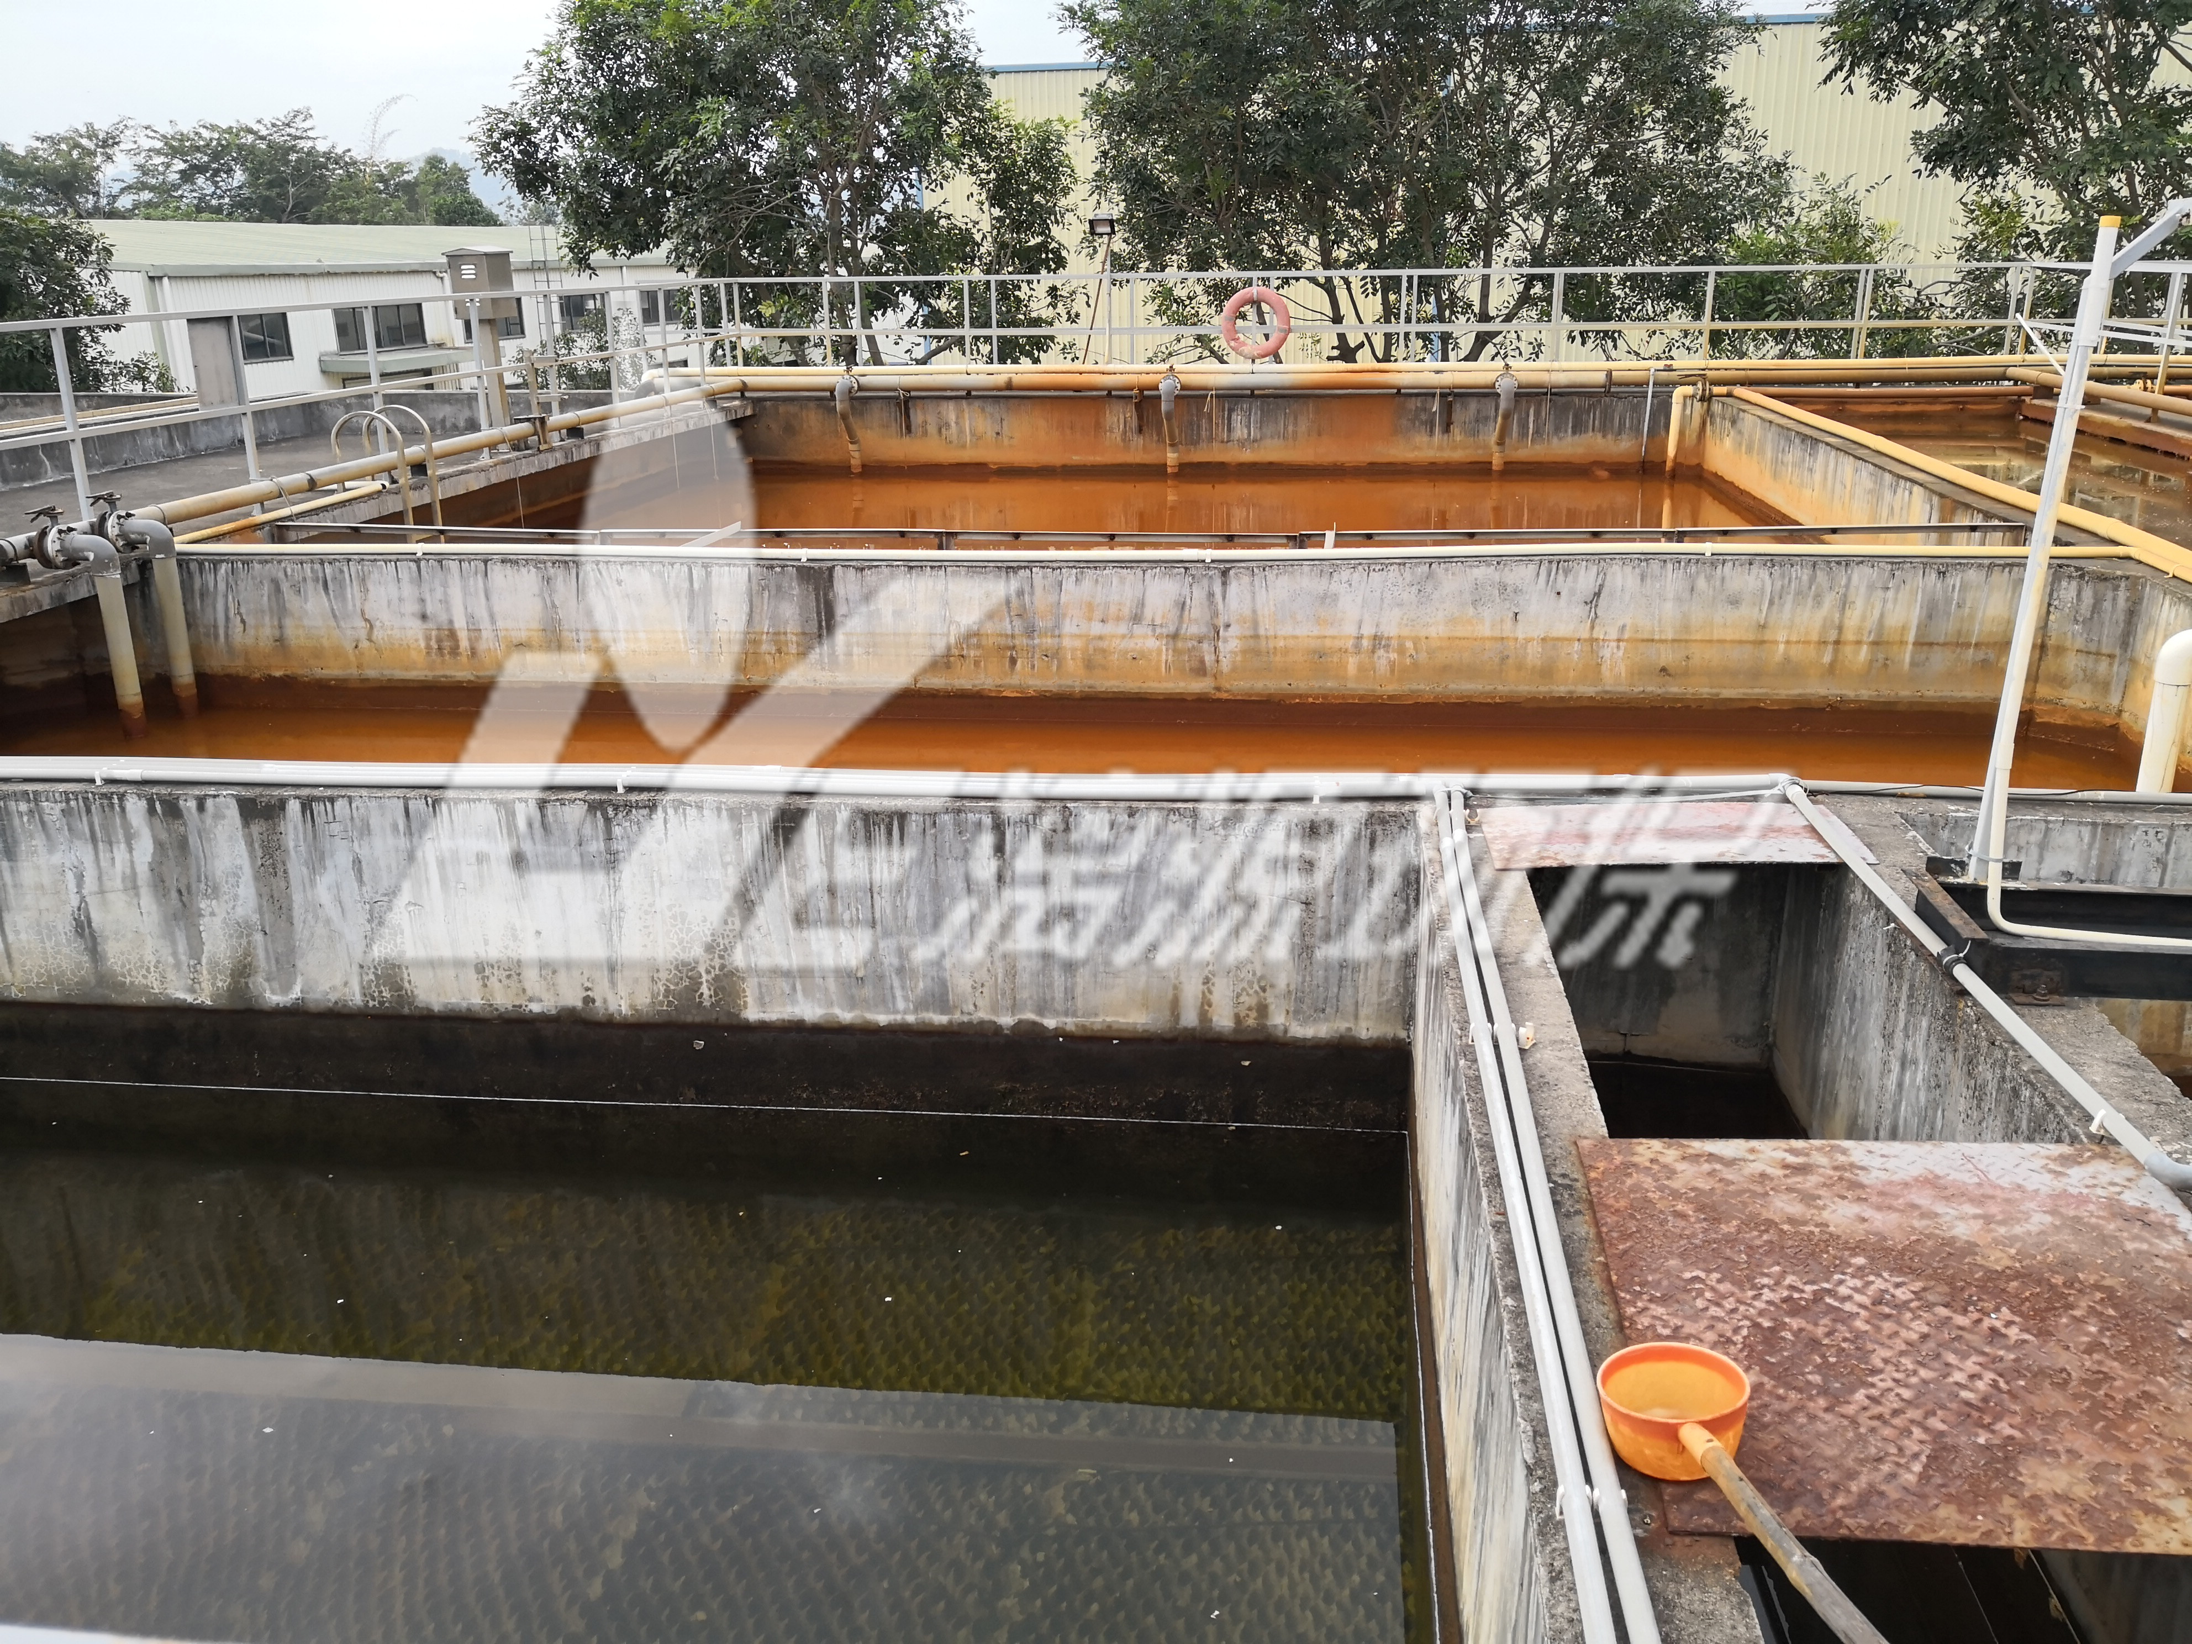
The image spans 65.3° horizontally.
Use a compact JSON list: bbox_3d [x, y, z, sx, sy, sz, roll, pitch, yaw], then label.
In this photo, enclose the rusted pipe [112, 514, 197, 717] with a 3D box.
[{"bbox_3d":[-4.831,-1.052,8.838,0.322,1.022,0.115,1,19,8],"label":"rusted pipe"}]

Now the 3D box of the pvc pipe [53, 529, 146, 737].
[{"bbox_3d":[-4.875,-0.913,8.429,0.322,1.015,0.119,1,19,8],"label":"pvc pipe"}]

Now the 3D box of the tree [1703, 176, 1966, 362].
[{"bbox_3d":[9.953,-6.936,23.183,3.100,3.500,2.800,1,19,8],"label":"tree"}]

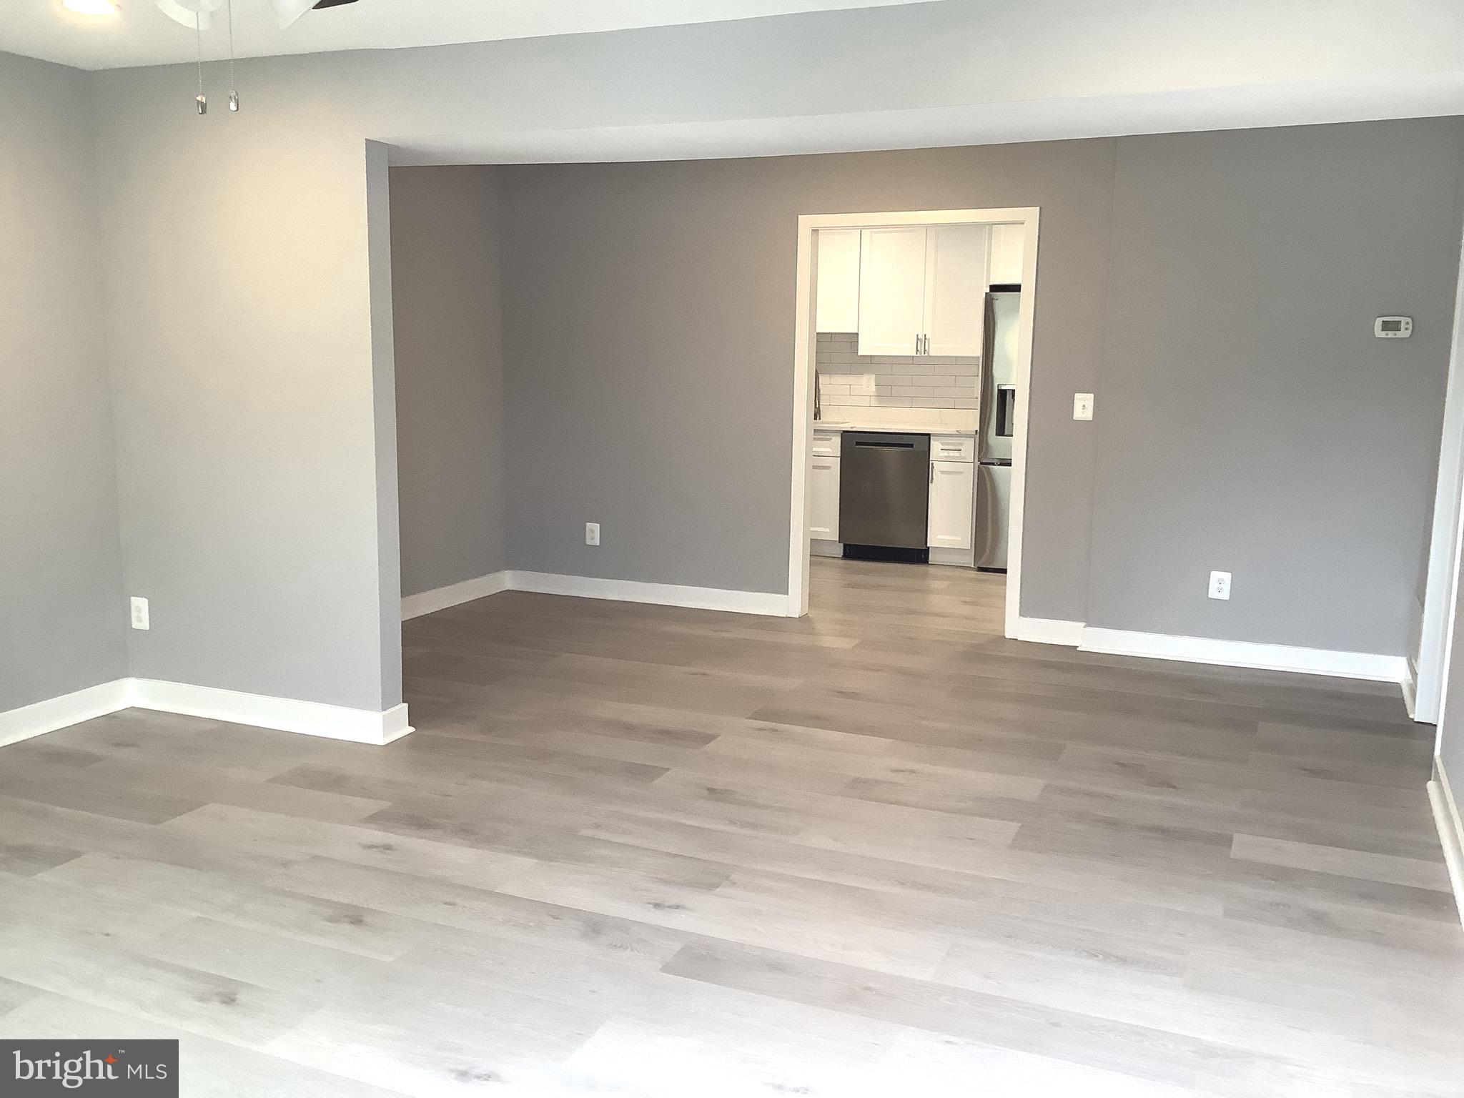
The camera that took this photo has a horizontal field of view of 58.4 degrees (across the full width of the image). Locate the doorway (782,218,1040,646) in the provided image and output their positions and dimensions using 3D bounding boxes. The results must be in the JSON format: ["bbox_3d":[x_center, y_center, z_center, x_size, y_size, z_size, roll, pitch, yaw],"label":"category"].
[{"bbox_3d":[0.919,-0.647,6.787,1.250,2.121,0.140,4,9,22],"label":"doorway"}]

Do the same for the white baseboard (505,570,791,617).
[{"bbox_3d":[-0.507,0.247,7.431,1.739,0.113,0.026,4,9,22],"label":"white baseboard"}]

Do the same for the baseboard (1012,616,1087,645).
[{"bbox_3d":[1.606,0.413,6.575,0.333,0.113,0.026,4,9,22],"label":"baseboard"}]

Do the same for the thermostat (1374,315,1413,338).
[{"bbox_3d":[2.883,-0.964,5.709,0.138,0.088,0.030,4,9,22],"label":"thermostat"}]

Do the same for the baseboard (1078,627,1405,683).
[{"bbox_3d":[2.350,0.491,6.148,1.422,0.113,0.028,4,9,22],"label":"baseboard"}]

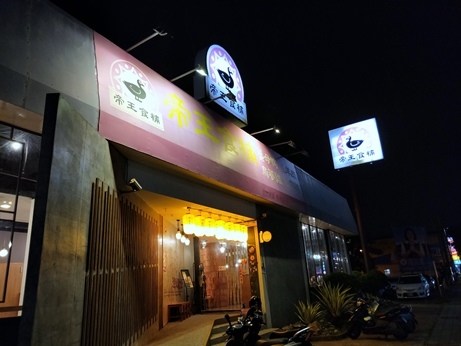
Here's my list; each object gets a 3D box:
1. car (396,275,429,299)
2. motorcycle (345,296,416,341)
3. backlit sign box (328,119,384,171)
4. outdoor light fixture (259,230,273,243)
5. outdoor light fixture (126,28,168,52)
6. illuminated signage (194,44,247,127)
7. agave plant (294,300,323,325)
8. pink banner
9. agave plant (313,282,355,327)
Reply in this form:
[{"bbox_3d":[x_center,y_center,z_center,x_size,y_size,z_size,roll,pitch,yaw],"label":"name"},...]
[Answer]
[{"bbox_3d":[13.181,8.190,24.077,1.740,1.460,4.450,-15,-22,30],"label":"car"},{"bbox_3d":[4.047,4.025,9.287,1.820,1.120,0.700,-14,-21,29],"label":"motorcycle"},{"bbox_3d":[6.303,-1.414,16.809,2.347,2.223,0.280,-14,-21,27],"label":"backlit sign box"},{"bbox_3d":[1.169,2.119,11.024,0.420,0.360,0.330,-15,-22,30],"label":"outdoor light fixture"},{"bbox_3d":[-1.824,-2.782,7.045,1.080,0.200,0.300,-15,-22,30],"label":"outdoor light fixture"},{"bbox_3d":[-0.234,-2.878,10.595,0.320,2.270,2.250,-15,-22,30],"label":"illuminated signage"},{"bbox_3d":[2.455,4.452,10.707,0.880,0.780,0.880,-15,-22,30],"label":"agave plant"},{"bbox_3d":[0.265,-0.526,10.378,0.100,2.405,10.223,-23,-26,27],"label":"pink banner"},{"bbox_3d":[3.340,4.239,10.843,1.300,1.360,1.300,-15,-22,30],"label":"agave plant"}]

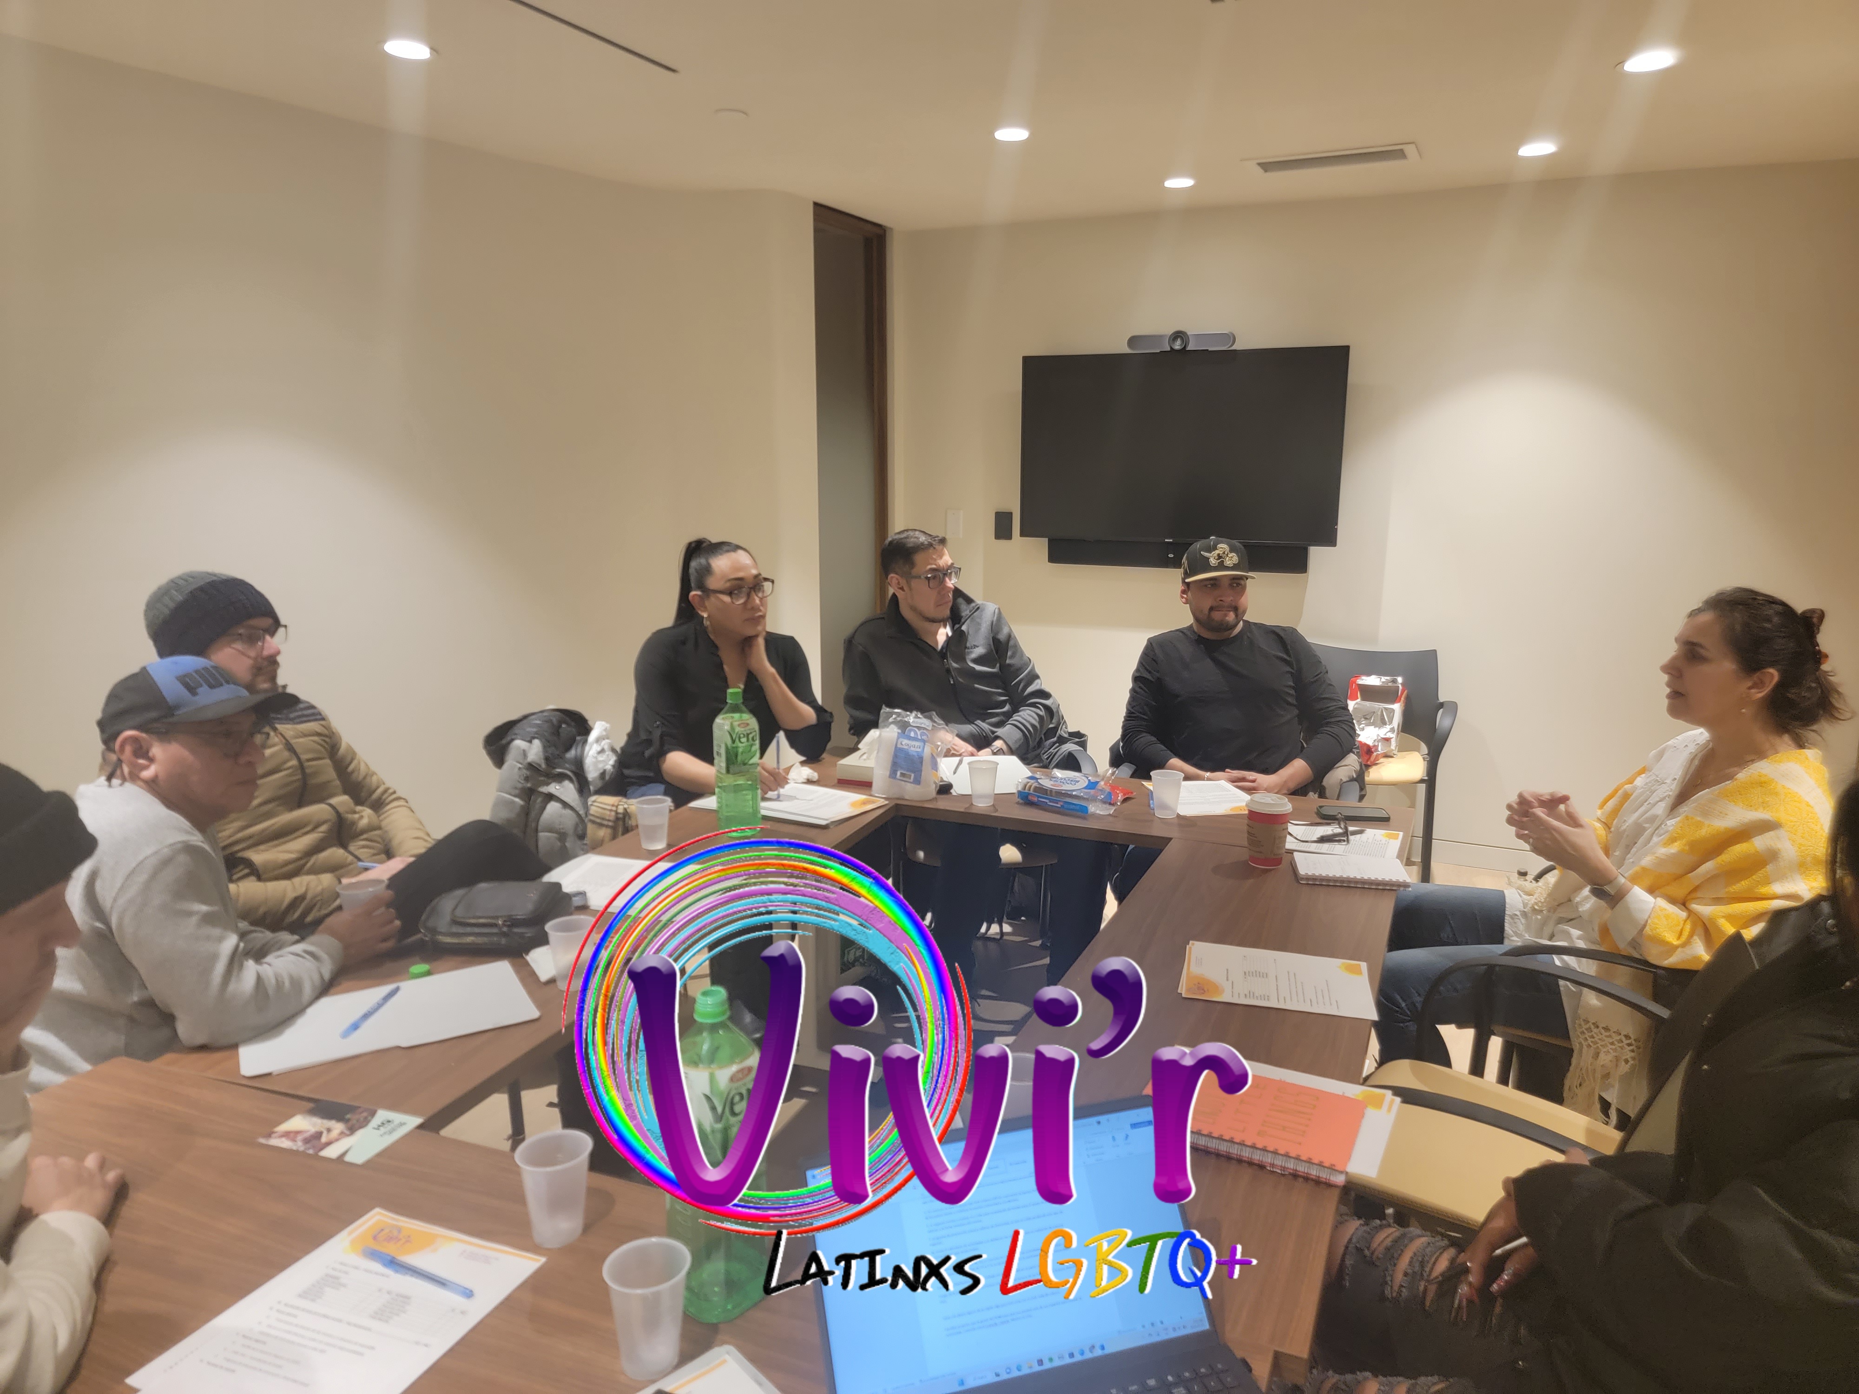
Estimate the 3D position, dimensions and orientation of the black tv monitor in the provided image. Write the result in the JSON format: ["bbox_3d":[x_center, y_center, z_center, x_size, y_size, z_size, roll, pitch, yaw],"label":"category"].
[{"bbox_3d":[0.943,-0.950,4.919,1.235,0.712,0.066,5,12,24],"label":"black tv monitor"}]

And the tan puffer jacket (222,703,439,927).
[{"bbox_3d":[-1.197,0.291,2.424,0.470,0.610,0.560,4,11,20],"label":"tan puffer jacket"}]

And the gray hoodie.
[{"bbox_3d":[-1.080,0.405,1.870,0.430,0.570,0.480,-6,12,-30],"label":"gray hoodie"}]

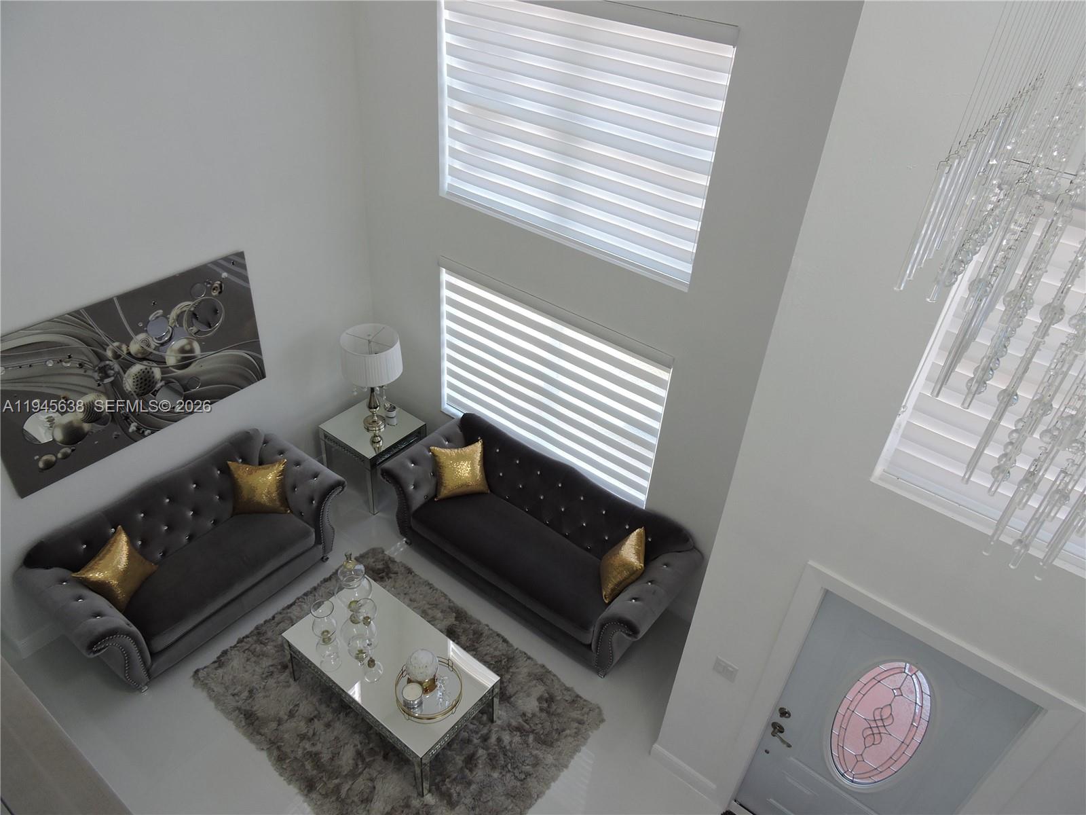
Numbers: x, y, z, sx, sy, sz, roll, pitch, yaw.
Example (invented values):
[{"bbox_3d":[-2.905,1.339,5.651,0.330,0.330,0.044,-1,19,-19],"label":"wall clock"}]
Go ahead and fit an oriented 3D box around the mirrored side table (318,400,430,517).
[{"bbox_3d":[-1.460,0.398,6.565,0.624,0.620,0.631,27,42,28],"label":"mirrored side table"}]

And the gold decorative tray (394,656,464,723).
[{"bbox_3d":[-0.689,1.688,4.534,0.420,0.055,0.420,3,36,-2],"label":"gold decorative tray"}]

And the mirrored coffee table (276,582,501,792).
[{"bbox_3d":[-0.980,1.758,4.870,1.231,0.492,0.656,27,42,28],"label":"mirrored coffee table"}]

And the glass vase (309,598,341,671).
[{"bbox_3d":[-1.376,1.352,4.724,0.155,0.285,0.155,27,42,28],"label":"glass vase"}]

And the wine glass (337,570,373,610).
[{"bbox_3d":[-1.227,1.226,4.880,0.225,0.320,0.225,3,36,-2],"label":"wine glass"}]

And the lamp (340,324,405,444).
[{"bbox_3d":[-1.387,-0.184,6.129,0.470,0.840,0.470,3,36,-2],"label":"lamp"}]

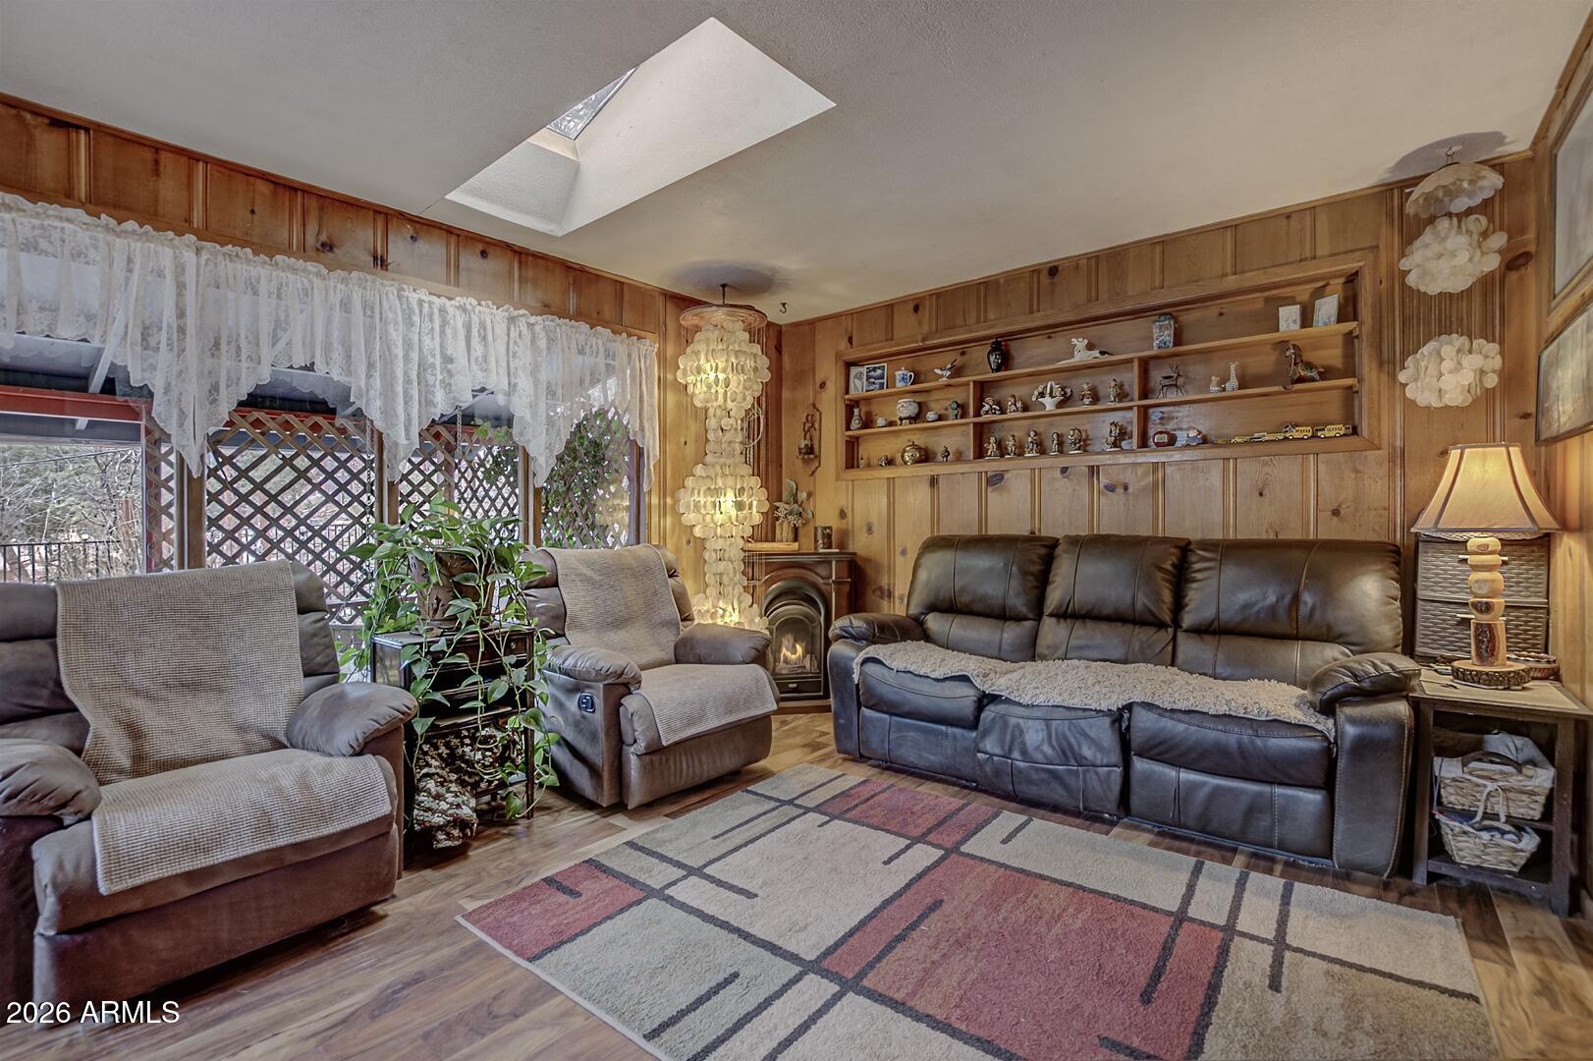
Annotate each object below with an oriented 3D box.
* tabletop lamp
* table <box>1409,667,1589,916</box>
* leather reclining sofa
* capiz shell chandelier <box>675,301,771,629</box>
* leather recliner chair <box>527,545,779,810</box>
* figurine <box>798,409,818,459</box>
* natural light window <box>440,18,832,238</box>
[{"bbox_3d":[2.252,0.108,2.158,0.340,0.776,0.340,0,-1,39],"label":"tabletop lamp"},{"bbox_3d":[2.167,0.777,2.083,0.380,0.564,0.584,0,-1,40],"label":"table"},{"bbox_3d":[1.263,0.553,2.929,2.111,1.030,0.940,0,-1,36],"label":"leather reclining sofa"},{"bbox_3d":[-0.414,-0.322,3.784,0.530,1.974,0.530,0,-1,0],"label":"capiz shell chandelier"},{"bbox_3d":[-0.708,0.566,3.130,0.950,1.000,0.970,0,-1,40],"label":"leather recliner chair"},{"bbox_3d":[0.068,-0.615,4.258,0.130,0.330,0.100,0,-1,35],"label":"figurine"},{"bbox_3d":[-0.677,-1.682,2.507,1.560,0.540,0.520,0,-1,42],"label":"natural light window"}]

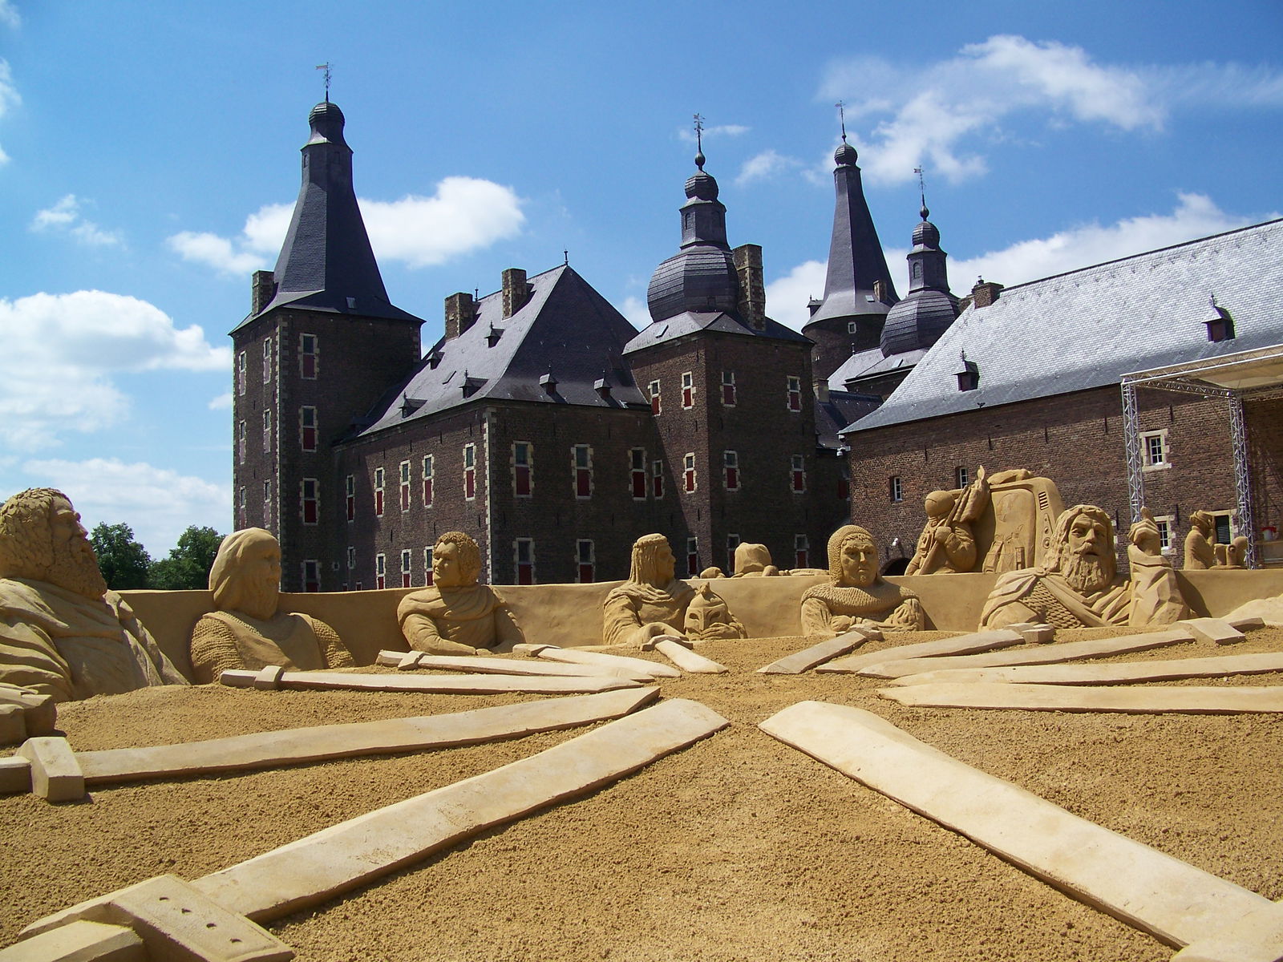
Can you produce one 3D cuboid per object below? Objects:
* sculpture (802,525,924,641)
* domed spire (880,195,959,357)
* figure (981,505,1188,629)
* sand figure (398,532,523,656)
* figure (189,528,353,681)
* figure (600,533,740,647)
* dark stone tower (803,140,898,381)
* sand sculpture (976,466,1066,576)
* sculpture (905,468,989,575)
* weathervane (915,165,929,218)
[{"bbox_3d":[1.632,0.762,9.900,0.900,0.880,0.620,-3,-6,7],"label":"sculpture"},{"bbox_3d":[16.587,-11.586,76.945,5.774,8.800,5.774,2,-7,-35],"label":"domed spire"},{"bbox_3d":[2.958,0.578,8.900,1.360,0.830,0.700,-4,-6,16],"label":"figure"},{"bbox_3d":[-1.169,0.727,8.600,0.780,0.810,0.550,0,-6,-21],"label":"sand figure"},{"bbox_3d":[-2.400,0.798,8.600,0.620,0.970,0.920,-7,-8,41],"label":"figure"},{"bbox_3d":[0.249,0.831,10.200,1.050,0.860,0.680,-1,-6,-9],"label":"figure"},{"bbox_3d":[15.701,-6.870,96.842,7.523,36.839,7.523,2,-7,-35],"label":"dark stone tower"},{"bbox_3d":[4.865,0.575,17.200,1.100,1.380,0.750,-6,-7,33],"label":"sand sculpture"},{"bbox_3d":[3.876,0.568,17.000,0.750,1.360,0.850,4,-8,-43],"label":"sculpture"},{"bbox_3d":[16.306,-16.801,77.506,0.750,3.175,0.520,1,-7,-30],"label":"weathervane"}]

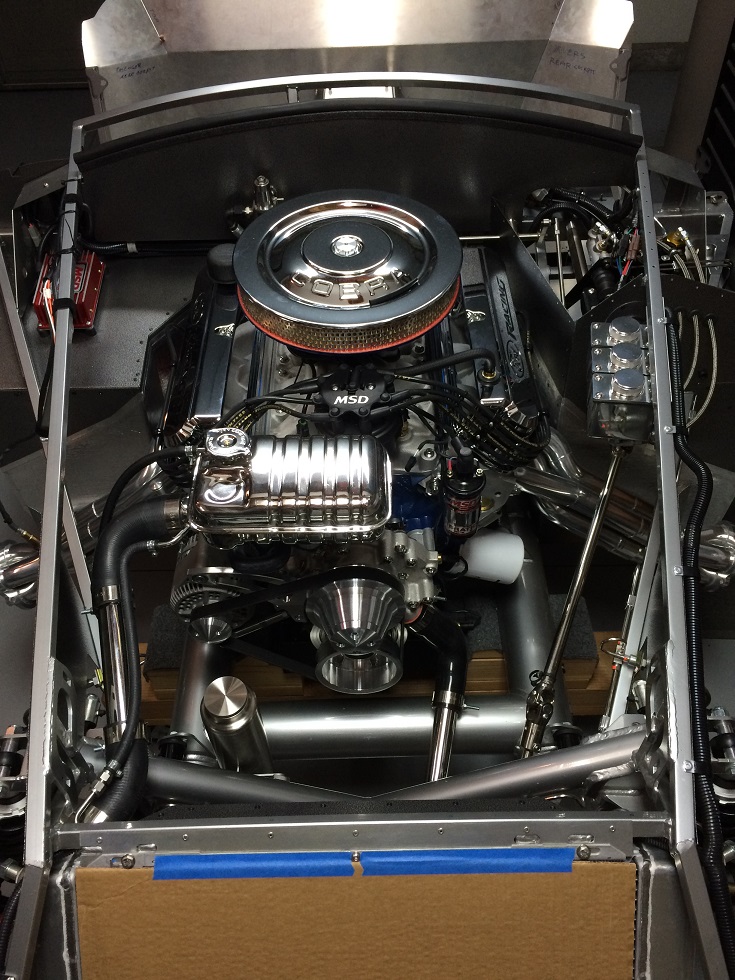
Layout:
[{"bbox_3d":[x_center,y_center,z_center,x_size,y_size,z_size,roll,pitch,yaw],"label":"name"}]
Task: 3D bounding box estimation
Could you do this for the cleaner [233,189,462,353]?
[{"bbox_3d":[-0.029,-0.356,1.291,0.357,0.080,0.357,0,52,0],"label":"cleaner"}]

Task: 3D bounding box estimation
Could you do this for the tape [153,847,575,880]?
[{"bbox_3d":[-0.004,0.404,0.885,0.454,0.004,0.025,-1,87,0],"label":"tape"}]

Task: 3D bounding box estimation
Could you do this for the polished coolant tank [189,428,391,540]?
[{"bbox_3d":[-0.108,-0.004,1.175,0.279,0.130,0.150,0,52,0],"label":"polished coolant tank"}]

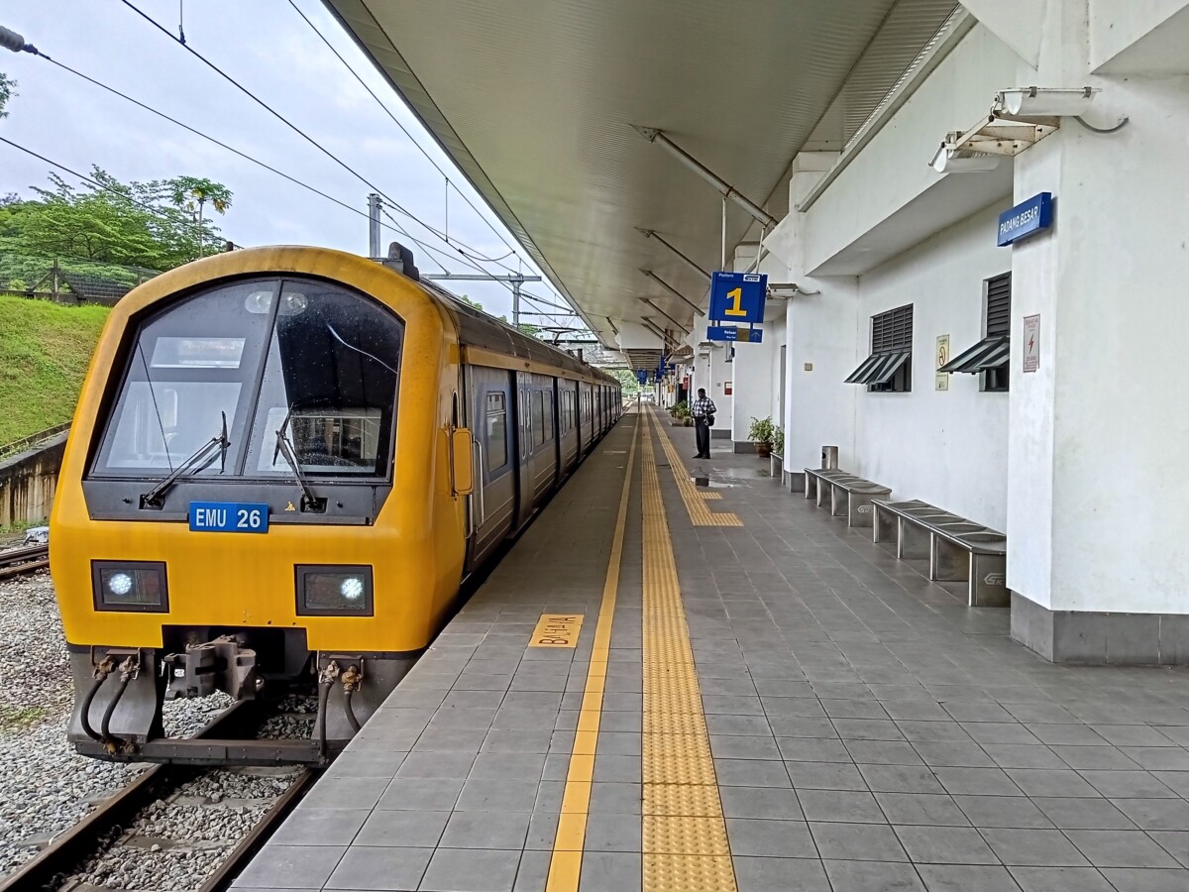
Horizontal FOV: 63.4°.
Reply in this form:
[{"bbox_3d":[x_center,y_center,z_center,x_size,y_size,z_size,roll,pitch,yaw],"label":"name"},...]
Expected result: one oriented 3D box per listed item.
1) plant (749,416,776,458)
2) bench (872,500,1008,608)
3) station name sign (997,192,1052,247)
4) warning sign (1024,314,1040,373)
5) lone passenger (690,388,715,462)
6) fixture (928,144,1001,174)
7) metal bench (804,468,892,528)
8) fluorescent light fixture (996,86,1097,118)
[{"bbox_3d":[4.181,-0.210,23.944,0.600,1.020,0.600,0,3,3],"label":"plant"},{"bbox_3d":[3.114,0.879,8.565,0.540,0.445,3.080,0,3,3],"label":"bench"},{"bbox_3d":[2.666,-1.399,5.973,0.065,0.205,0.670,0,3,3],"label":"station name sign"},{"bbox_3d":[2.685,-0.630,5.915,0.010,0.345,0.250,0,3,3],"label":"warning sign"},{"bbox_3d":[2.595,-0.555,23.353,0.540,1.720,0.380,2,4,31],"label":"lone passenger"},{"bbox_3d":[2.536,-1.958,6.486,0.440,0.150,0.290,0,-15,3],"label":"fixture"},{"bbox_3d":[3.338,0.650,12.853,0.540,0.445,3.100,0,3,3],"label":"metal bench"},{"bbox_3d":[2.484,-1.881,5.240,0.450,0.150,0.280,0,19,3],"label":"fluorescent light fixture"}]

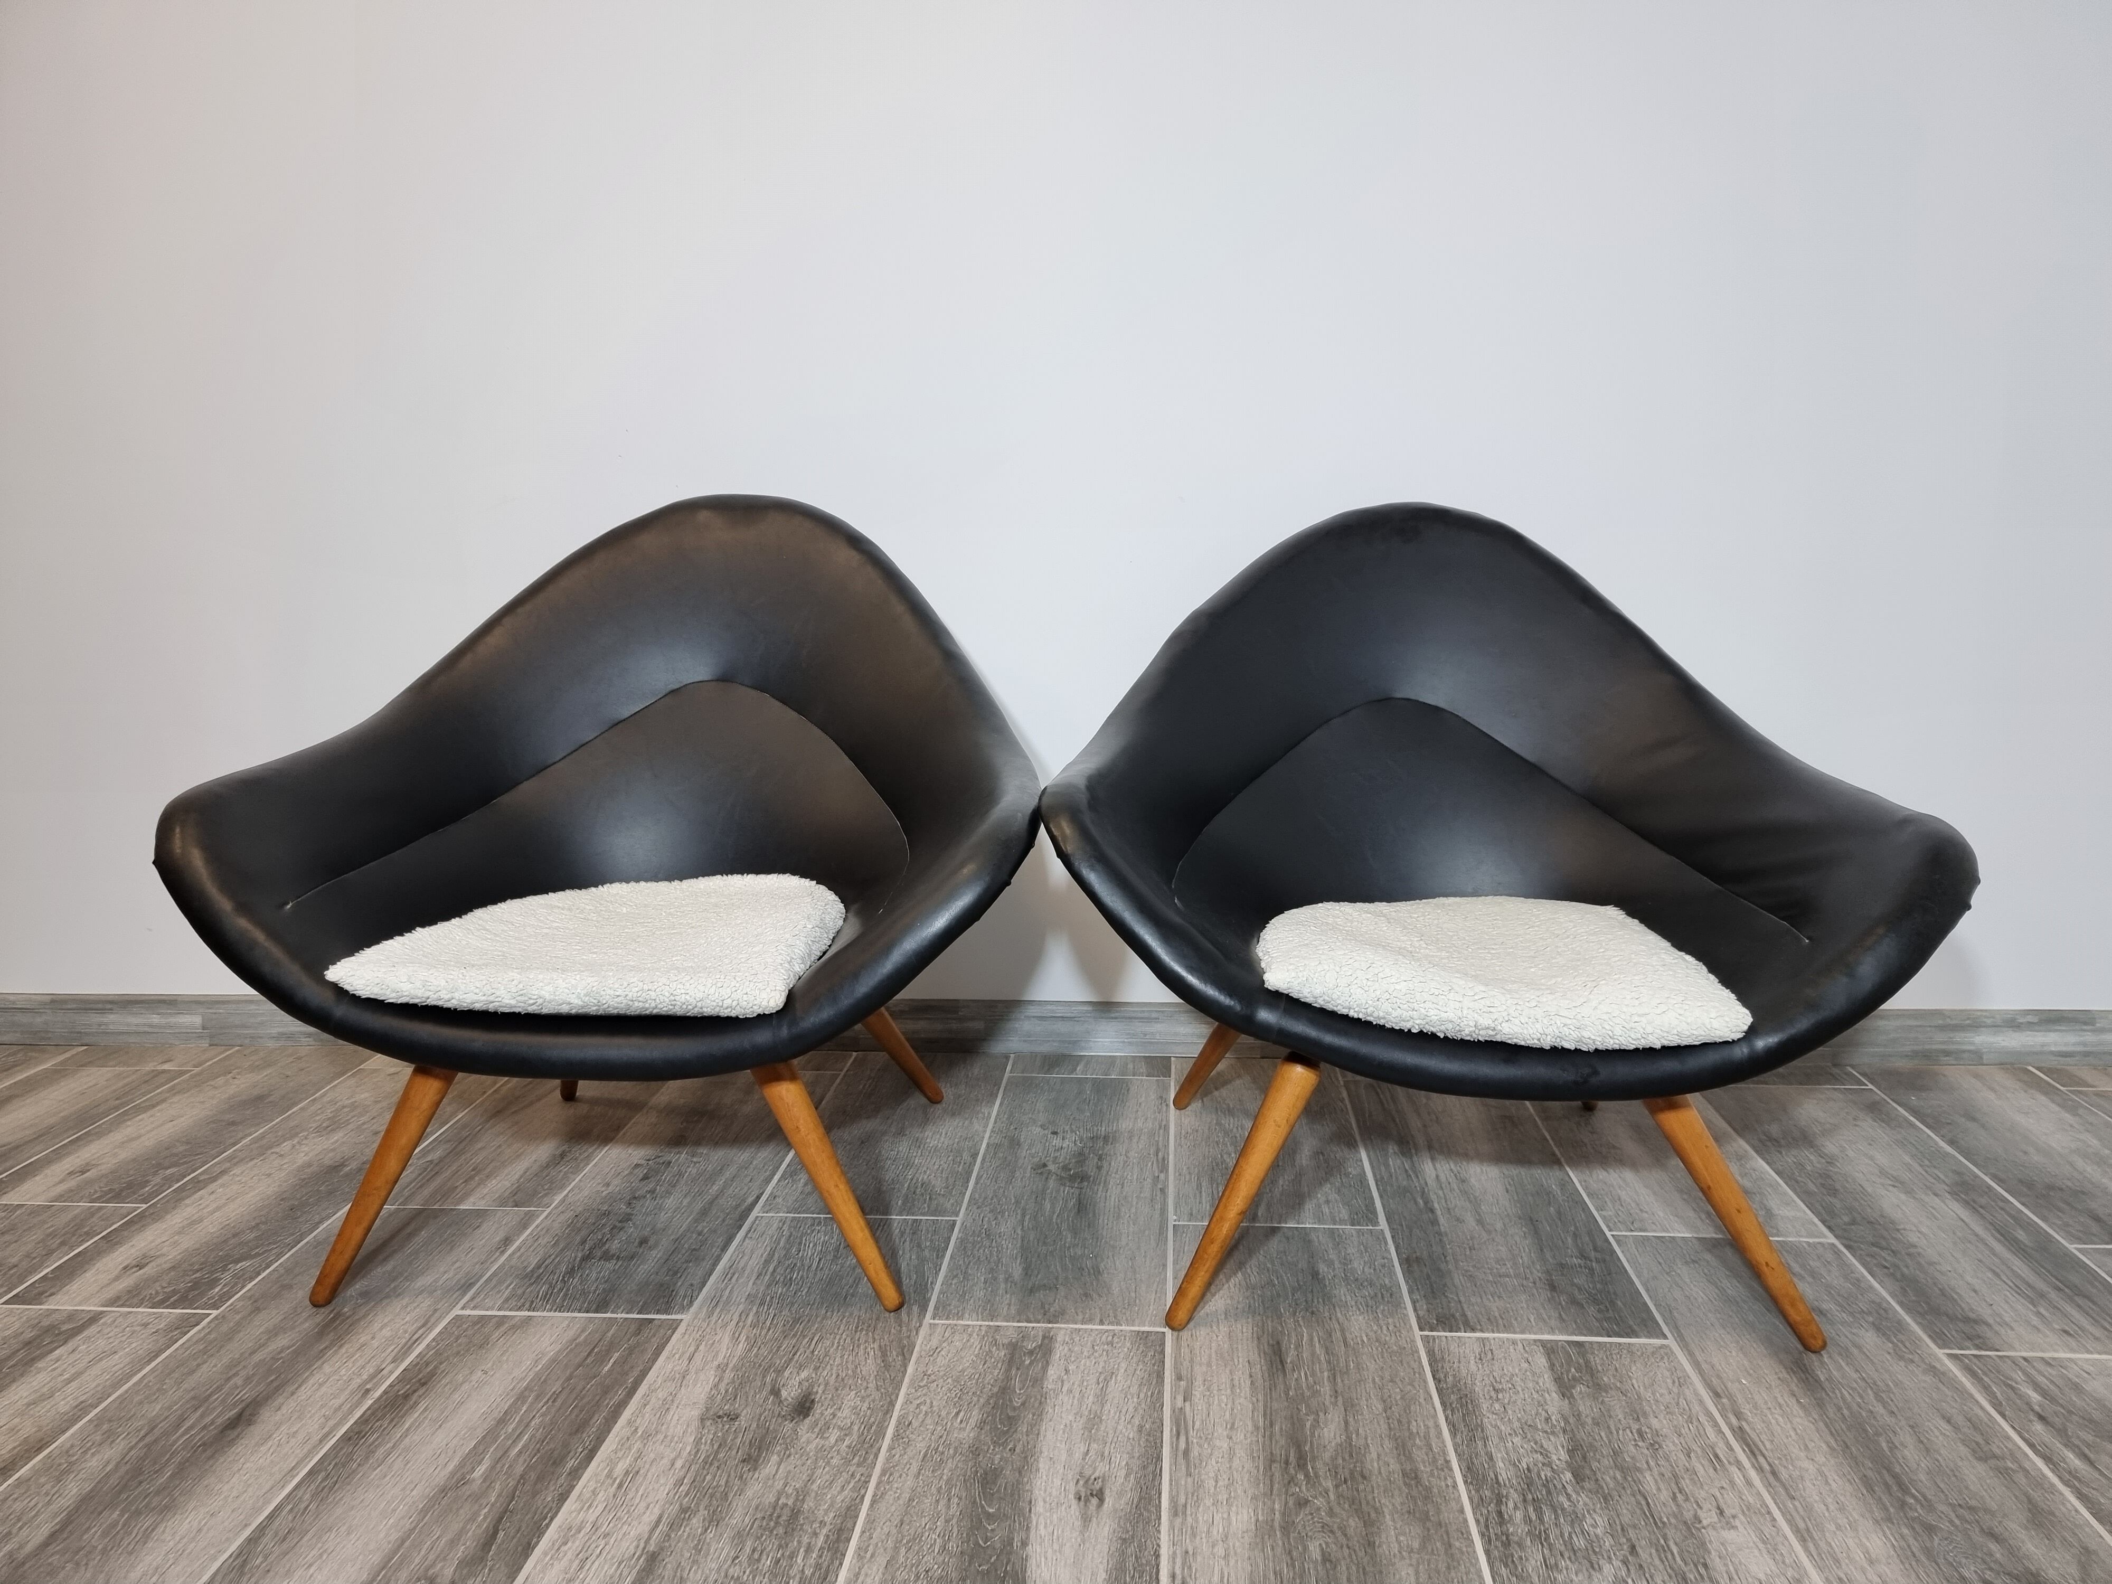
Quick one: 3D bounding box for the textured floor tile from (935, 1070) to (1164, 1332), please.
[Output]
[{"bbox_3d":[0.014,0.407,1.521,0.207,0.010,0.574,0,10,5],"label":"textured floor tile"}]

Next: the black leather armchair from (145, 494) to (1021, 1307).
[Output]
[{"bbox_3d":[-0.391,0.060,1.469,0.795,0.704,0.627,0,10,4],"label":"black leather armchair"}]

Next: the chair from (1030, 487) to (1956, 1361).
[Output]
[{"bbox_3d":[0.377,0.067,1.402,0.787,0.689,0.627,0,10,7],"label":"chair"}]

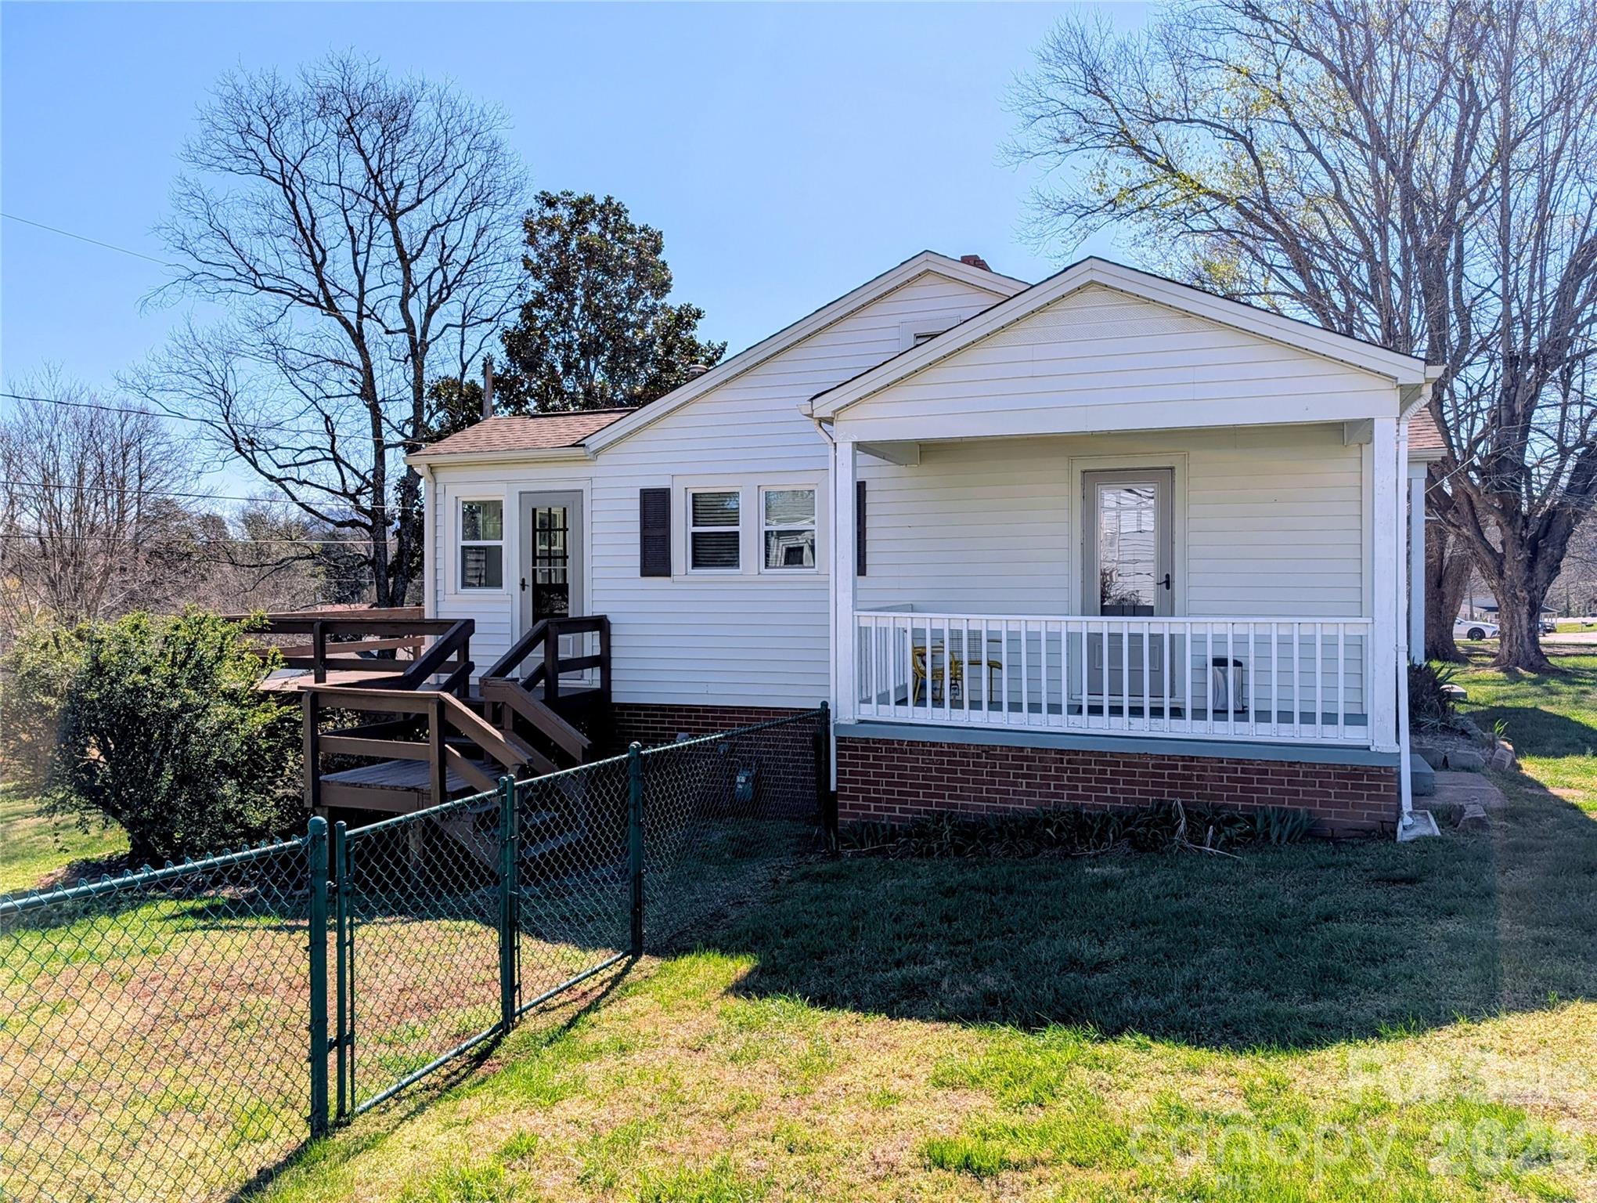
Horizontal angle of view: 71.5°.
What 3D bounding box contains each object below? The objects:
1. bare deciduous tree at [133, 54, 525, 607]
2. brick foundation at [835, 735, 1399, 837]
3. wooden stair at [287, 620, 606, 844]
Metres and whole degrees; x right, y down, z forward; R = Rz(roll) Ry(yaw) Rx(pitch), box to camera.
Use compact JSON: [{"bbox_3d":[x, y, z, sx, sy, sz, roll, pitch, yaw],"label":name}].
[{"bbox_3d":[-10.571,-4.991,24.978,8.800,14.600,8.200,0,0,19],"label":"bare deciduous tree"},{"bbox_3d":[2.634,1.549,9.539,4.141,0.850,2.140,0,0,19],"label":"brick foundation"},{"bbox_3d":[-2.765,1.153,10.756,2.300,1.950,3.250,0,0,19],"label":"wooden stair"}]

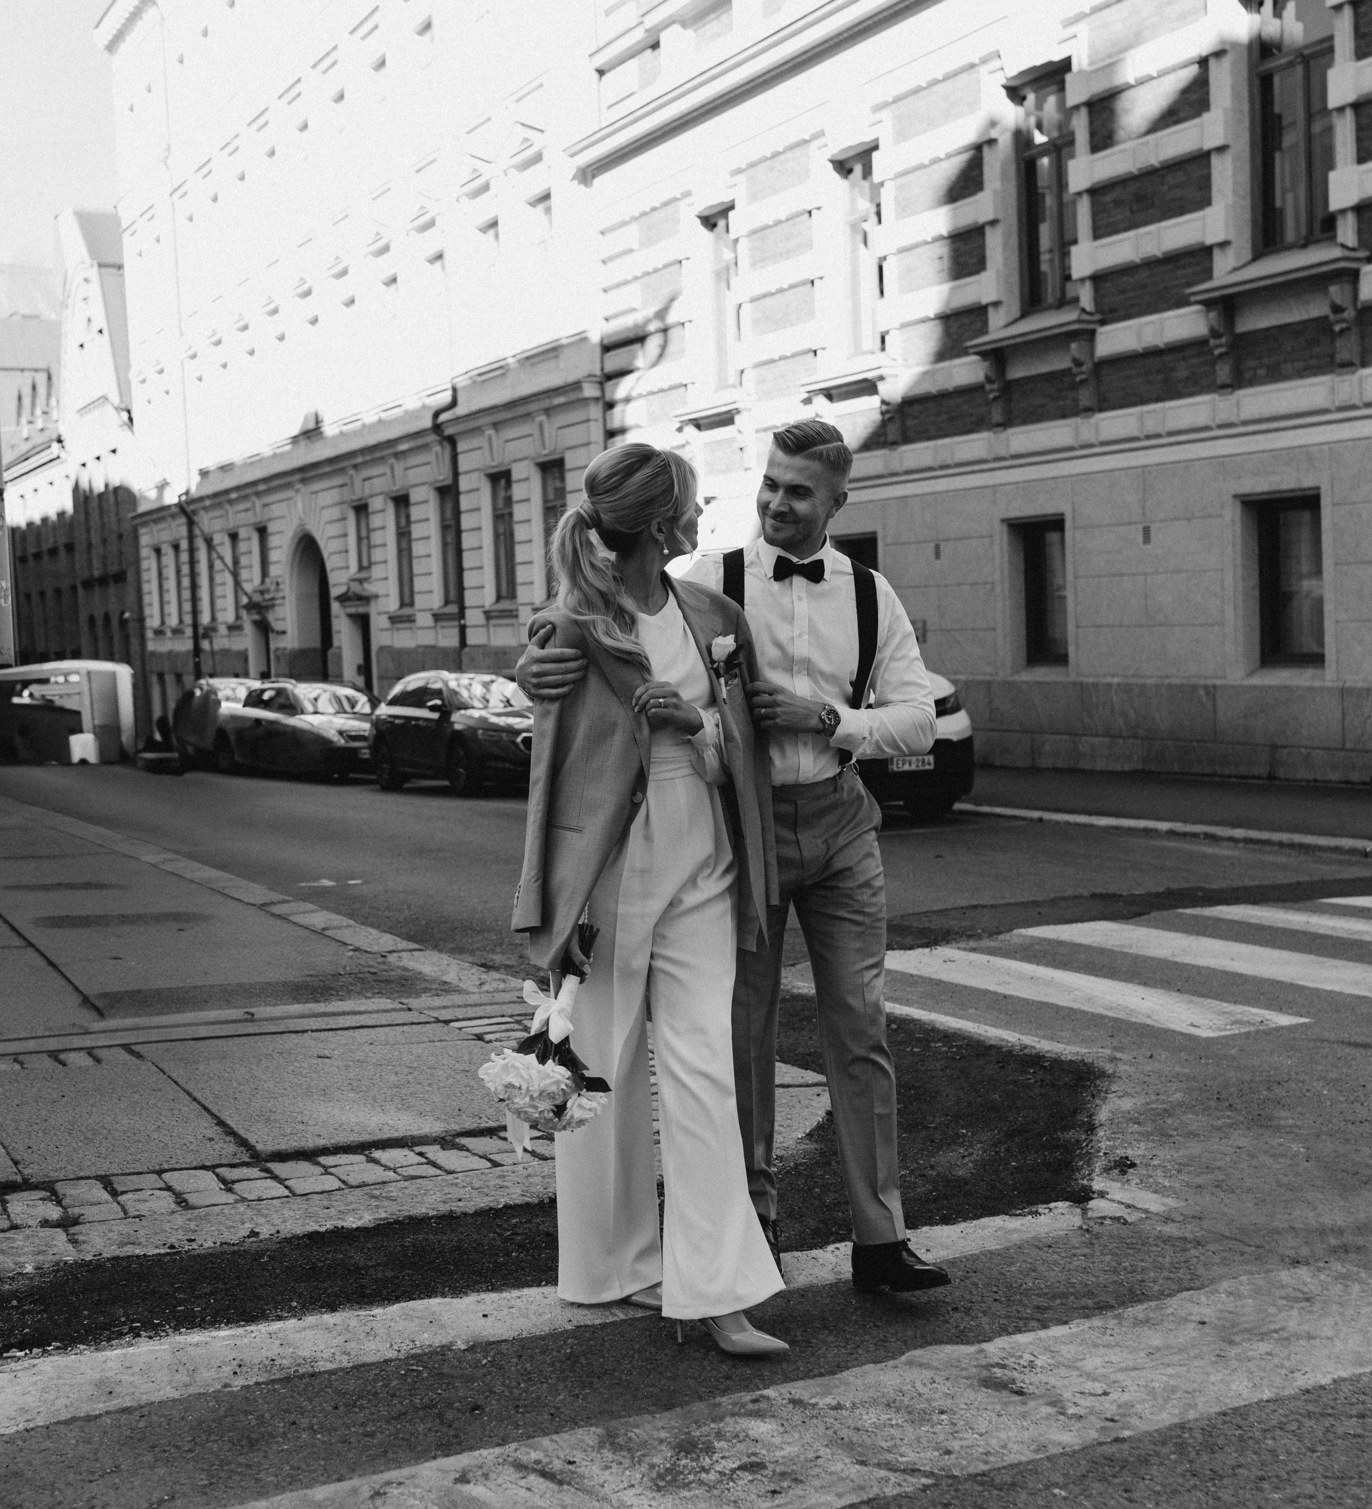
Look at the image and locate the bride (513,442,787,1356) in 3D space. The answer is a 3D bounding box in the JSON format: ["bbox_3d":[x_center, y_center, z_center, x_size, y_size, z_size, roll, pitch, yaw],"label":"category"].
[{"bbox_3d":[-0.070,0.277,3.970,0.530,1.740,0.480,-4,4,-28],"label":"bride"}]

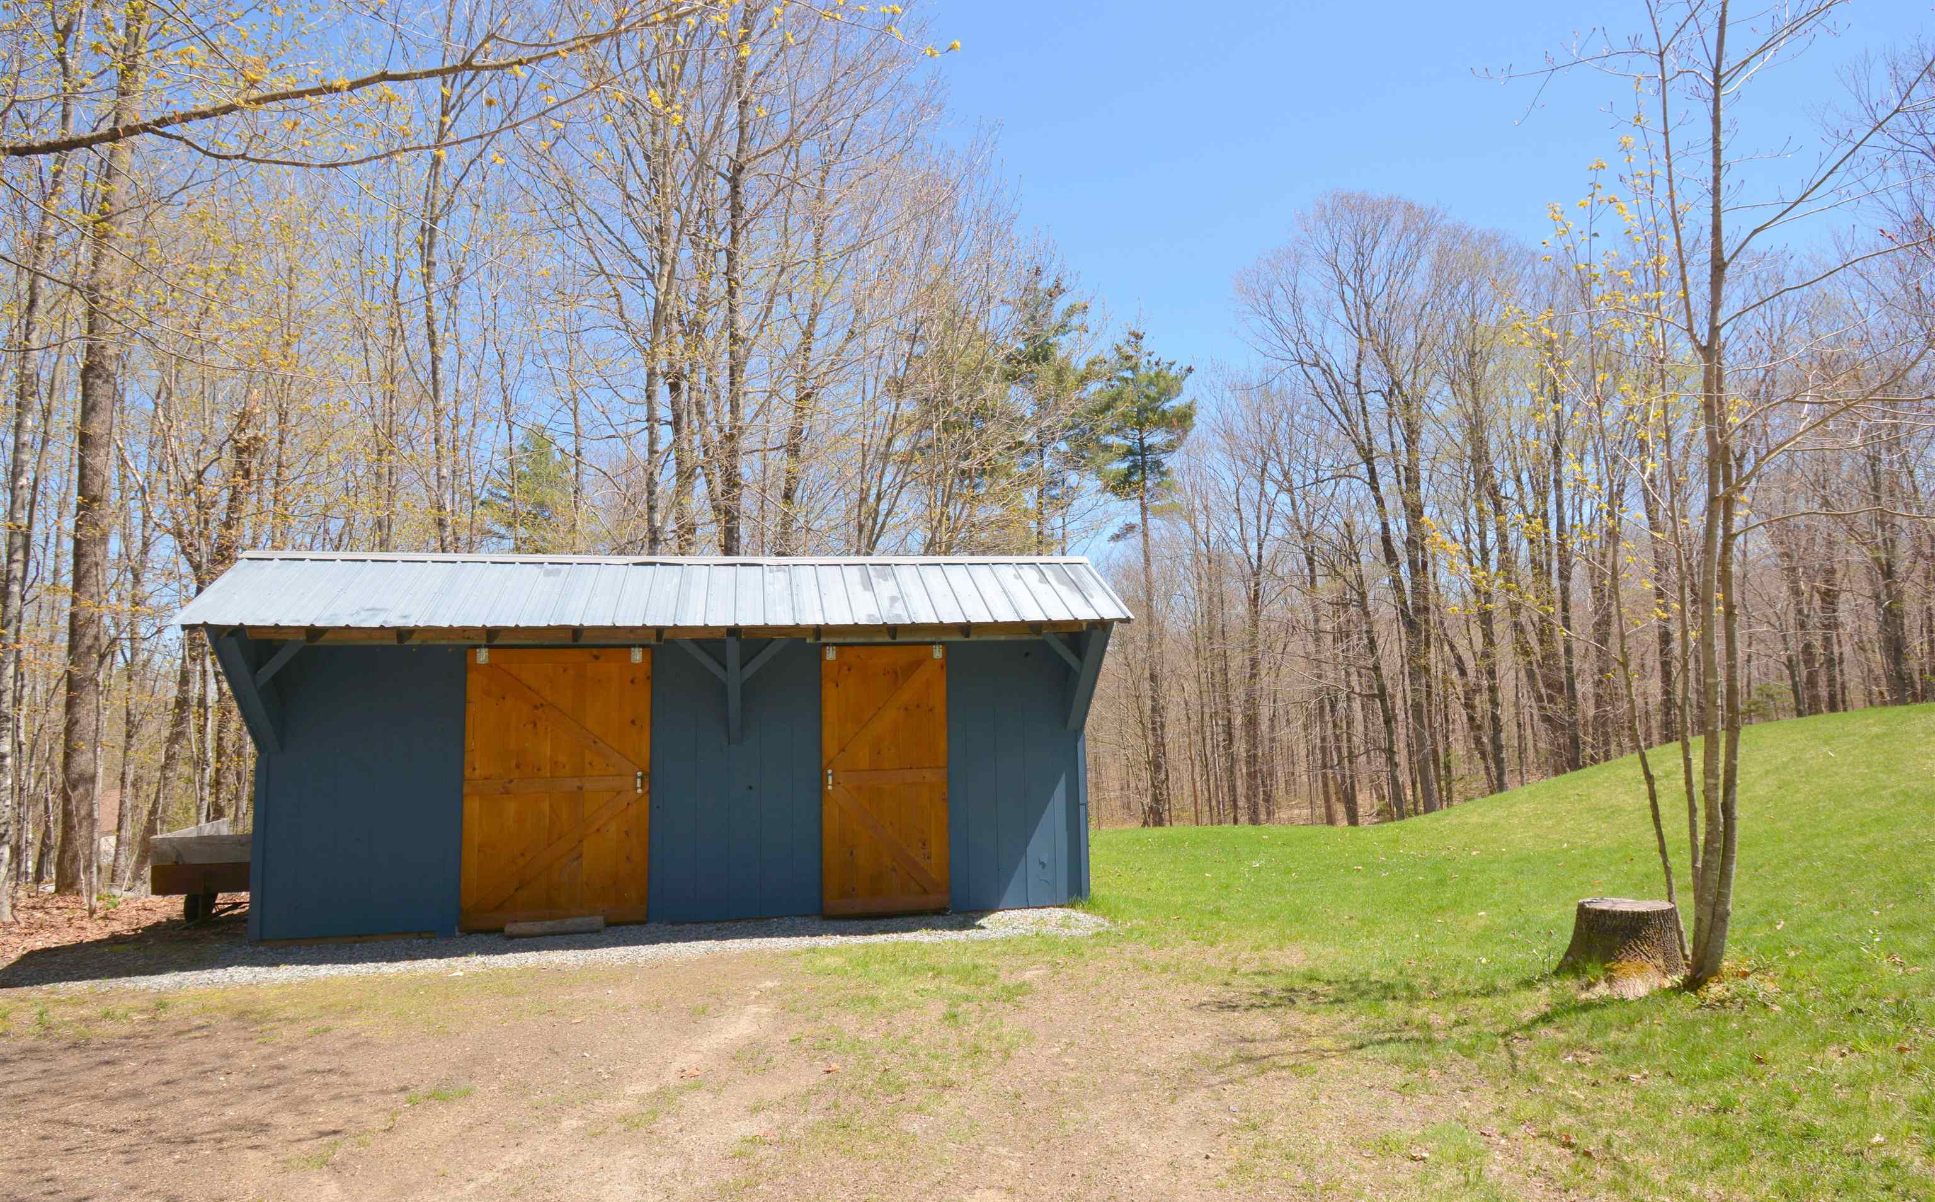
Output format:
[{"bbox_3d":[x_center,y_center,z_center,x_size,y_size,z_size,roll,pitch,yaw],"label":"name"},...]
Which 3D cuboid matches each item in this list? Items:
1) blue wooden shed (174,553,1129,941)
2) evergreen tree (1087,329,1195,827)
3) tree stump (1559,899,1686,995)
[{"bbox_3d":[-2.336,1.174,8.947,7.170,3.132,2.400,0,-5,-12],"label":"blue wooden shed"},{"bbox_3d":[3.807,-0.463,22.978,2.400,10.900,2.400,-1,-5,0],"label":"evergreen tree"},{"bbox_3d":[3.678,1.908,5.768,0.680,0.410,0.680,-1,-5,0],"label":"tree stump"}]

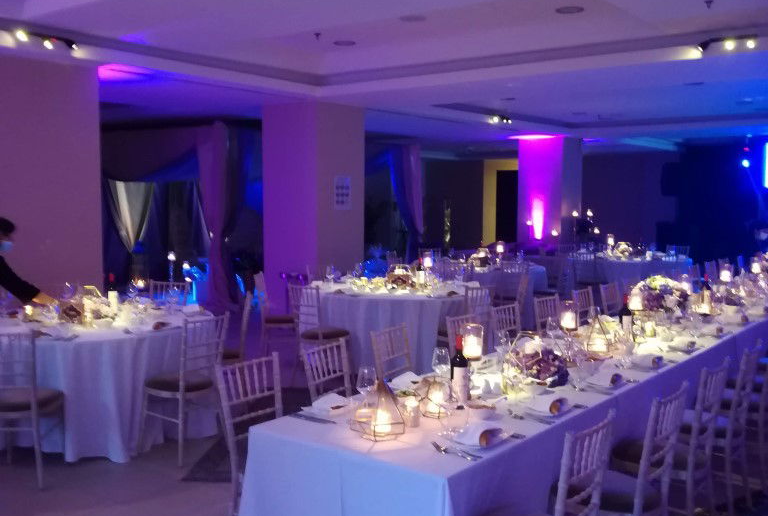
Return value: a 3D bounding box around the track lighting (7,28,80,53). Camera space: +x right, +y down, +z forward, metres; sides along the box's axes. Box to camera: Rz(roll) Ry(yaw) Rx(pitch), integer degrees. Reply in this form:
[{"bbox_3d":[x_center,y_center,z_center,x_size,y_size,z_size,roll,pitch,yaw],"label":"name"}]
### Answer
[{"bbox_3d":[-2.954,-1.904,6.726,0.120,0.130,0.680,4,6,38],"label":"track lighting"}]

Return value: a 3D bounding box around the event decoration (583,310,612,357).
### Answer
[{"bbox_3d":[1.240,0.423,4.468,0.155,0.245,0.155,1,5,16],"label":"event decoration"}]

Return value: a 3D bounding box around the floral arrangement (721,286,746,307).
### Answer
[{"bbox_3d":[3.054,0.338,6.750,0.230,0.185,0.230,4,6,38],"label":"floral arrangement"}]

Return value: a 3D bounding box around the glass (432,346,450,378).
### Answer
[{"bbox_3d":[0.270,0.514,3.612,0.083,0.200,0.083,0,5,4],"label":"glass"}]

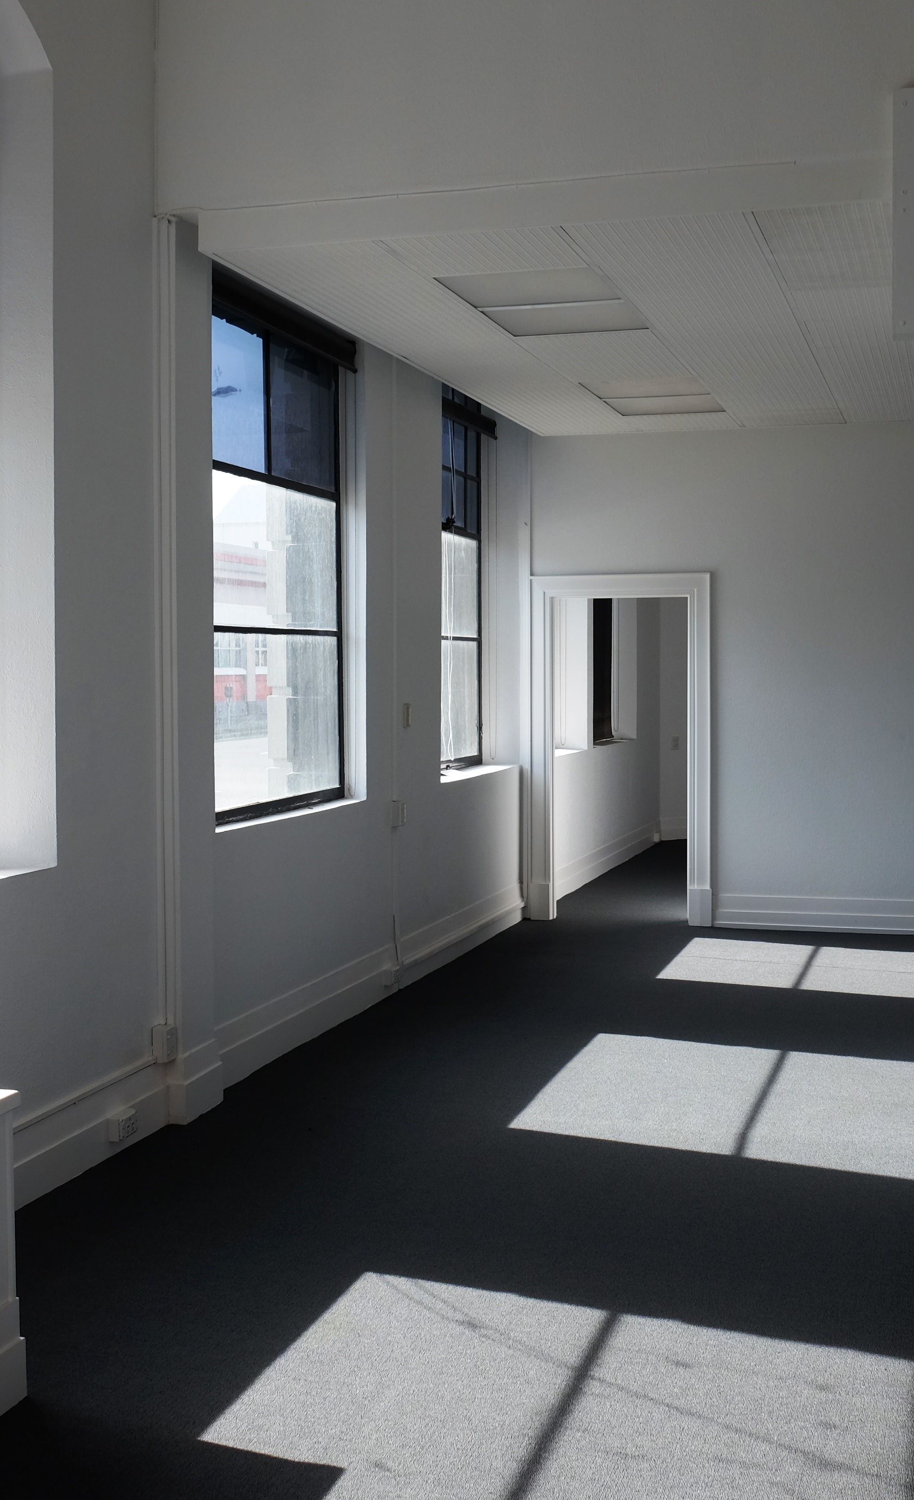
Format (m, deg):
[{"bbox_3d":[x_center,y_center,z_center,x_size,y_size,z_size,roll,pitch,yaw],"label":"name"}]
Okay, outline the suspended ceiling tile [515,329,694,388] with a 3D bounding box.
[{"bbox_3d":[0.725,-1.839,7.915,0.600,0.020,1.270,1,3,17],"label":"suspended ceiling tile"}]

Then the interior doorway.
[{"bbox_3d":[1.030,-0.004,10.512,1.155,2.160,0.190,1,3,17],"label":"interior doorway"}]

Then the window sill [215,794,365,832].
[{"bbox_3d":[-0.714,0.283,6.993,0.115,0.040,1.630,1,3,17],"label":"window sill"}]

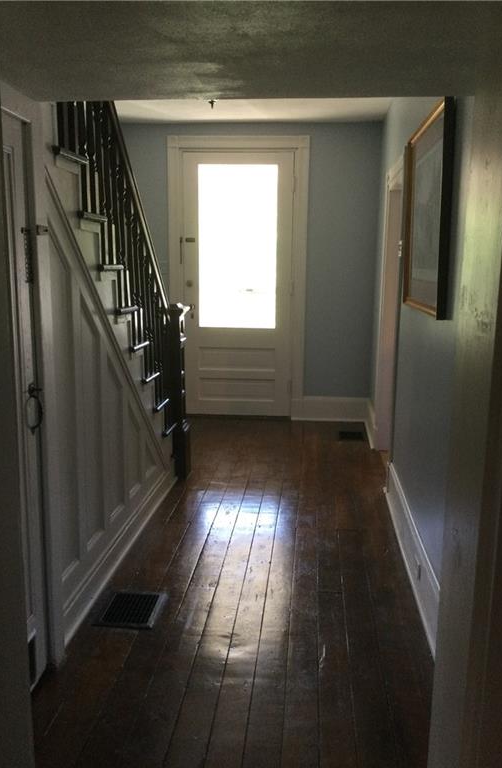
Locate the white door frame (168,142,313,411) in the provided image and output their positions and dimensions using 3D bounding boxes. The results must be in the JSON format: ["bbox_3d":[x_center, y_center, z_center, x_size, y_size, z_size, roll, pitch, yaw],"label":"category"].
[{"bbox_3d":[-0.119,-0.896,6.043,1.199,2.434,0.141,2,10,5],"label":"white door frame"}]

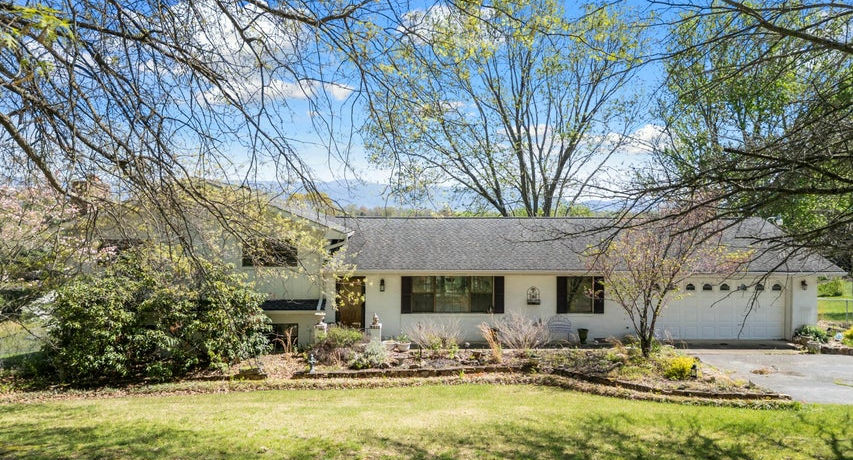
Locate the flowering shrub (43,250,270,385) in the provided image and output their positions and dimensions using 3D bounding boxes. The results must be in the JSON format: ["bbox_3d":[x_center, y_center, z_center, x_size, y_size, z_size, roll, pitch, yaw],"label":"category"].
[{"bbox_3d":[-7.450,2.400,16.300,6.200,3.400,3.900,0,0,0],"label":"flowering shrub"}]

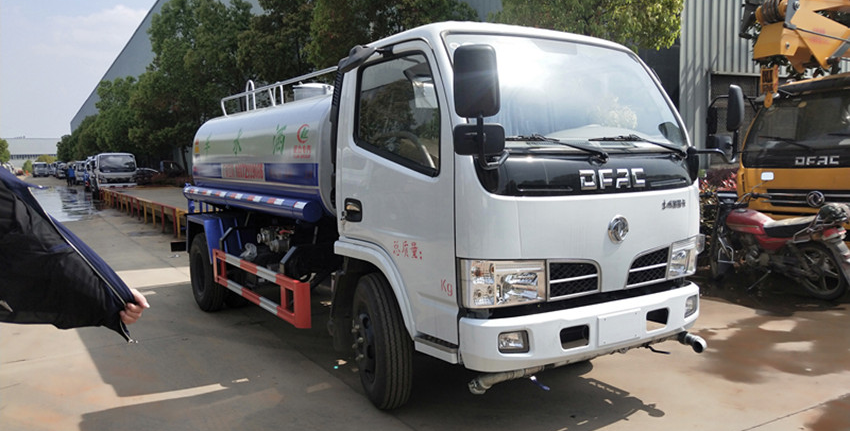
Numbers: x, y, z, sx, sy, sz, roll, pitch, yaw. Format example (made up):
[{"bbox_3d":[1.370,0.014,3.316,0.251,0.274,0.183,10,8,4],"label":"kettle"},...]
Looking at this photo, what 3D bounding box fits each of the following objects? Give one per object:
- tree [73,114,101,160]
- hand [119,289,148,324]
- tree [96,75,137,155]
[{"bbox_3d":[-48.562,-10.287,87.754,4.100,8.500,4.100,-3,6,-29],"label":"tree"},{"bbox_3d":[-0.791,0.246,1.660,0.090,0.100,0.085,0,4,0],"label":"hand"},{"bbox_3d":[-27.764,-7.809,54.723,3.900,9.200,3.900,-3,6,-27],"label":"tree"}]

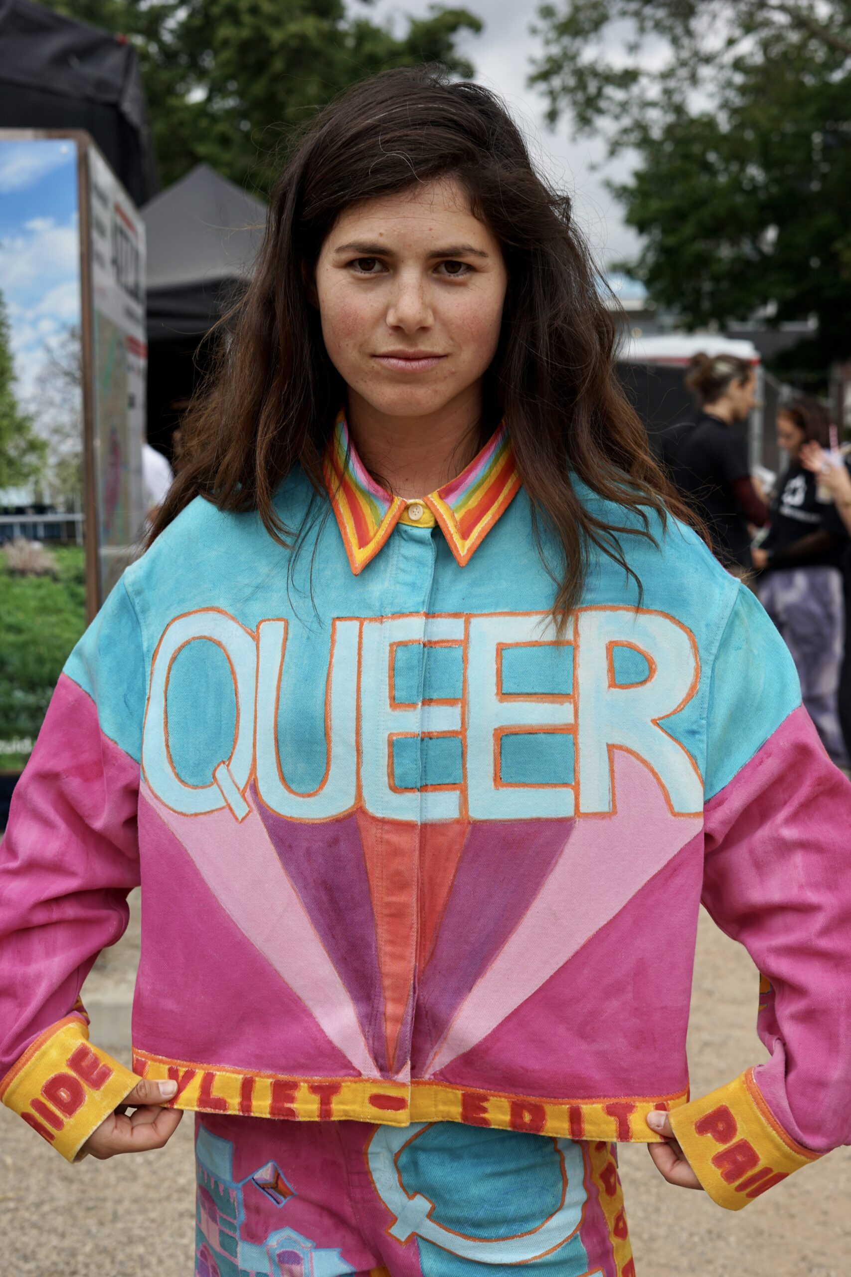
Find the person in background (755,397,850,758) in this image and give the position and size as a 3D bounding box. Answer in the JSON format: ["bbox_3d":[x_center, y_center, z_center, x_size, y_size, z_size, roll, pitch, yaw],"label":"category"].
[{"bbox_3d":[1.556,-0.213,7.350,0.340,1.580,0.450,-5,8,-36],"label":"person in background"}]

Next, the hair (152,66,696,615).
[{"bbox_3d":[0.000,-0.233,1.365,0.420,0.410,0.250,0,6,0],"label":"hair"}]

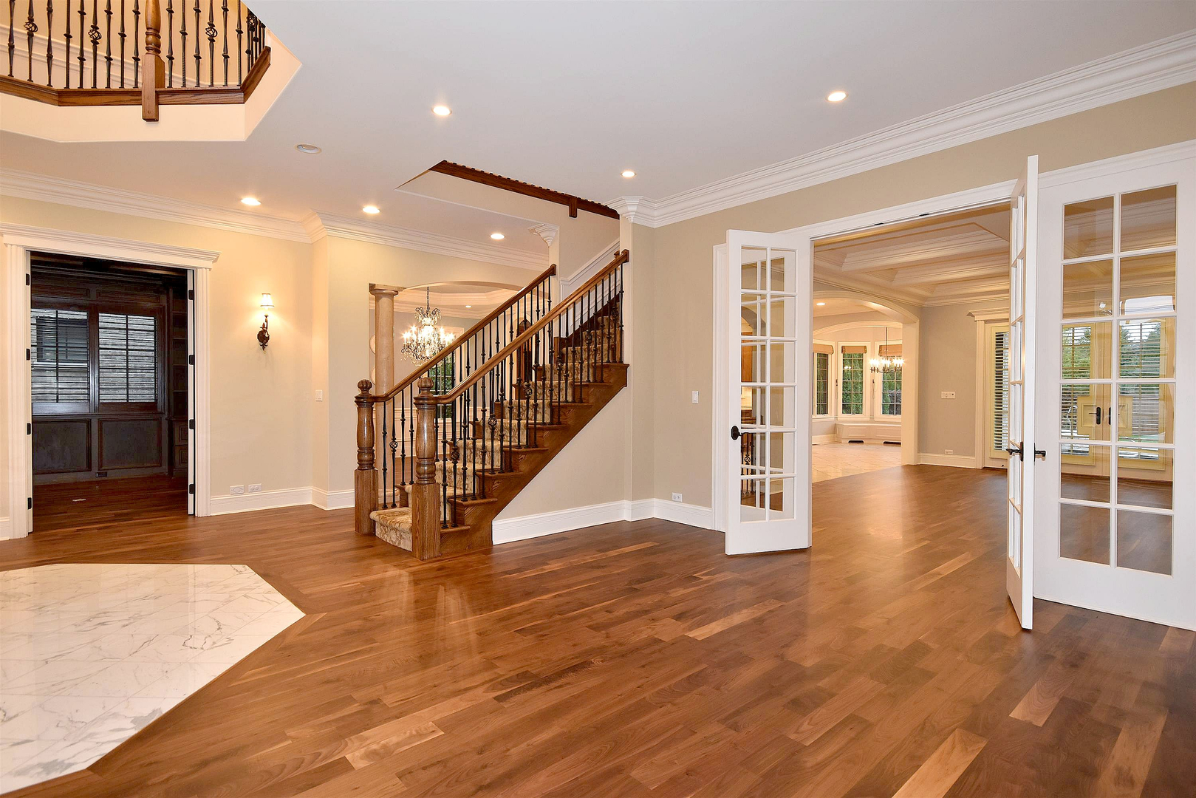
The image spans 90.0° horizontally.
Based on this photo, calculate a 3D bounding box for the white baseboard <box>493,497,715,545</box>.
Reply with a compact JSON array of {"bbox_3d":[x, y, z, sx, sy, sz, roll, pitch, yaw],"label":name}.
[{"bbox_3d":[0.108,1.069,5.027,1.745,0.185,0.830,0,1,-42],"label":"white baseboard"}]

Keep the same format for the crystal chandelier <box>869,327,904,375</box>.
[{"bbox_3d":[6.311,-1.093,13.068,0.655,1.082,0.655,0,1,-42],"label":"crystal chandelier"}]

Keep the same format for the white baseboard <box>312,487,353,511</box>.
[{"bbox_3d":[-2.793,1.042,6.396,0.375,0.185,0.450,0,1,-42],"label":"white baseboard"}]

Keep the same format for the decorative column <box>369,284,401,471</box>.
[{"bbox_3d":[-2.368,-0.047,6.643,0.300,2.360,0.300,0,1,-42],"label":"decorative column"}]

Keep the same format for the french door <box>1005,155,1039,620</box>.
[{"bbox_3d":[2.398,-0.036,3.387,0.046,2.440,0.680,1,1,29],"label":"french door"}]

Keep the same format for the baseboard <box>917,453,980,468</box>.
[{"bbox_3d":[5.827,1.032,9.983,0.022,0.185,0.860,0,1,-42],"label":"baseboard"}]

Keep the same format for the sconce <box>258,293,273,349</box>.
[{"bbox_3d":[-3.348,-0.774,6.043,0.130,0.570,0.210,0,1,-42],"label":"sconce"}]

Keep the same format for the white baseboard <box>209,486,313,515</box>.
[{"bbox_3d":[-3.432,1.043,6.140,0.930,0.185,0.022,0,1,-42],"label":"white baseboard"}]

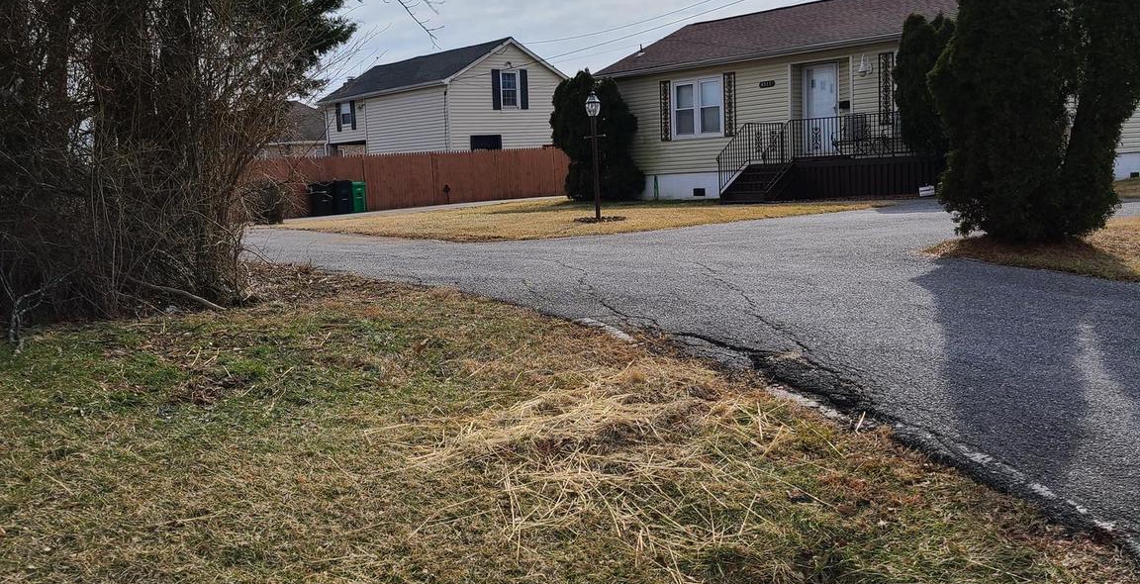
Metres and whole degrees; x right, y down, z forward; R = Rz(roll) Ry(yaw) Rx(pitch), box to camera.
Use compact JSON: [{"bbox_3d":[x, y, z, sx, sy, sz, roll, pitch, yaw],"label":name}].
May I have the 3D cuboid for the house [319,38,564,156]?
[{"bbox_3d":[-5.076,-6.737,46.445,6.050,6.150,9.060,-8,8,-42],"label":"house"}]

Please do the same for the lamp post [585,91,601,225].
[{"bbox_3d":[0.426,-2.279,19.188,0.310,2.180,0.280,-2,6,0],"label":"lamp post"}]

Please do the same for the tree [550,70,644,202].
[{"bbox_3d":[0.667,-4.113,30.026,2.450,3.380,2.300,-2,6,0],"label":"tree"}]

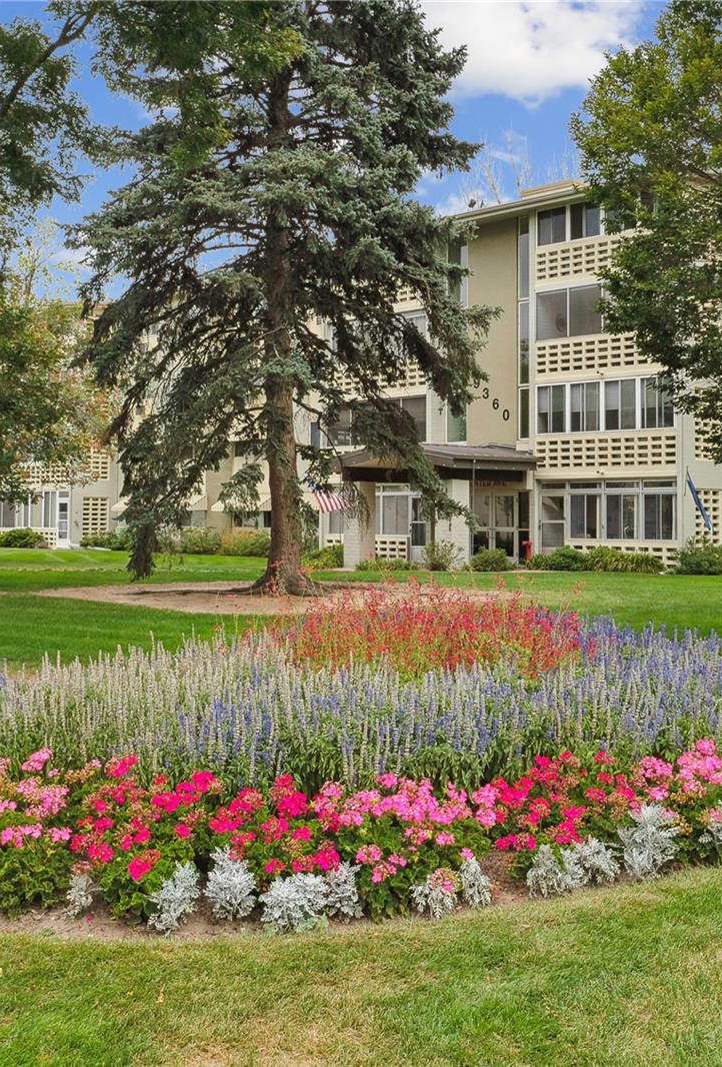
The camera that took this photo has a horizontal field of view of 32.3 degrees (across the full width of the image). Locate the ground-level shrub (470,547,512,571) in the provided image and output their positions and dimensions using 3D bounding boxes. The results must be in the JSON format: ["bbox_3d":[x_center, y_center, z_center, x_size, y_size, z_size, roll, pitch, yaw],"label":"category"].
[{"bbox_3d":[3.430,0.696,33.000,1.030,0.650,0.980,0,1,0],"label":"ground-level shrub"}]

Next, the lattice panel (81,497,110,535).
[{"bbox_3d":[-10.885,-0.669,51.200,1.280,1.750,0.160,-1,2,-44],"label":"lattice panel"}]

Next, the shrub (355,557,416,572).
[{"bbox_3d":[0.669,0.832,32.500,1.750,0.390,1.100,1,1,45],"label":"shrub"}]

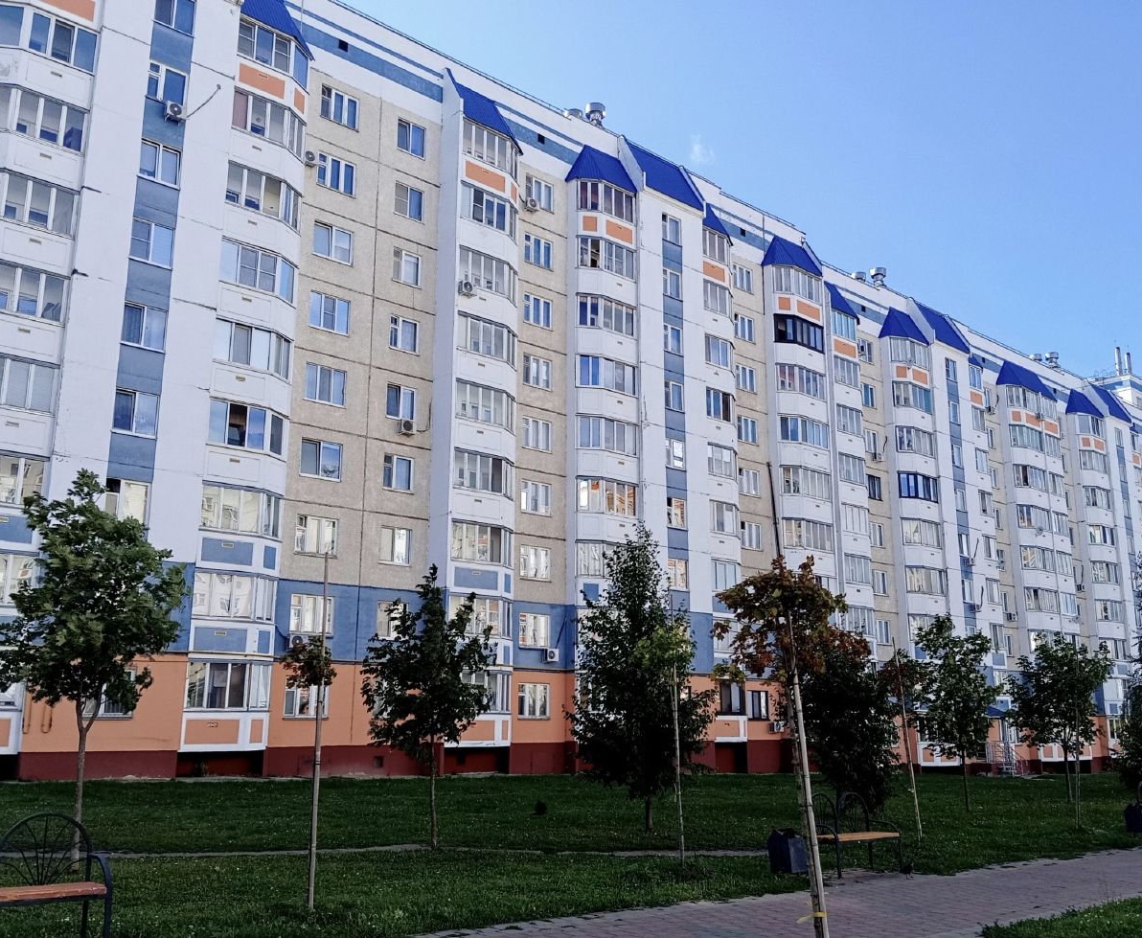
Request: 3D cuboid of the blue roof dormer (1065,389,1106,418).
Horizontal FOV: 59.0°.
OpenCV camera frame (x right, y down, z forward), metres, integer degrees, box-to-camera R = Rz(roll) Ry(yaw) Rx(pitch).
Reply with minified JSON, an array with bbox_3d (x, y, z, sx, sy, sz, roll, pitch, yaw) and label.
[{"bbox_3d":[40.076,-5.201,78.750,3.650,2.400,1.450,12,-17,-39],"label":"blue roof dormer"}]

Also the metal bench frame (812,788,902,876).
[{"bbox_3d":[3.670,4.737,13.076,1.420,0.980,0.500,12,-17,-39],"label":"metal bench frame"}]

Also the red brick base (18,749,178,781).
[{"bbox_3d":[-13.332,8.390,28.514,4.260,0.810,0.300,12,-17,-39],"label":"red brick base"}]

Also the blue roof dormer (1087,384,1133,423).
[{"bbox_3d":[43.162,-5.426,81.131,4.300,3.150,1.600,11,-17,-39],"label":"blue roof dormer"}]

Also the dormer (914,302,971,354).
[{"bbox_3d":[23.991,-9.117,65.374,4.100,3.200,1.580,12,-17,-39],"label":"dormer"}]

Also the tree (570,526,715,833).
[{"bbox_3d":[1.435,3.810,18.858,2.650,5.580,2.600,0,-13,0],"label":"tree"}]

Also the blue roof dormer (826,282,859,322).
[{"bbox_3d":[15.760,-9.972,59.009,3.700,2.410,1.400,11,-17,-39],"label":"blue roof dormer"}]

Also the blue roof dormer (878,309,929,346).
[{"bbox_3d":[20.806,-9.106,63.175,3.600,2.420,1.400,11,-17,-39],"label":"blue roof dormer"}]

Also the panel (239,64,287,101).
[{"bbox_3d":[-11.072,-13.916,36.223,1.680,0.720,0.120,11,-17,-39],"label":"panel"}]

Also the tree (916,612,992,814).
[{"bbox_3d":[9.510,5.998,24.996,1.850,4.701,1.850,-5,-14,20],"label":"tree"}]

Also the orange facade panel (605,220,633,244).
[{"bbox_3d":[2.261,-11.023,47.090,1.640,0.720,0.120,11,-17,-39],"label":"orange facade panel"}]

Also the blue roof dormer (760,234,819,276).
[{"bbox_3d":[12.537,-12.222,56.993,3.850,2.400,1.450,12,-17,-39],"label":"blue roof dormer"}]

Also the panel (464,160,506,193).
[{"bbox_3d":[-3.534,-12.073,41.839,2.060,0.730,0.080,12,-17,-39],"label":"panel"}]

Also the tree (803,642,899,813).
[{"bbox_3d":[6.106,5.712,22.099,1.950,3.646,1.950,-3,-14,15],"label":"tree"}]

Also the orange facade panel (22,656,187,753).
[{"bbox_3d":[-13.289,6.651,28.852,4.350,2.750,0.150,12,-17,-39],"label":"orange facade panel"}]

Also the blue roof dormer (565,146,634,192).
[{"bbox_3d":[1.557,-14.373,47.769,3.450,2.500,1.500,12,-17,-39],"label":"blue roof dormer"}]

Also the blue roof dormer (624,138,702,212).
[{"bbox_3d":[4.681,-14.687,50.543,4.100,3.300,1.580,12,-17,-39],"label":"blue roof dormer"}]

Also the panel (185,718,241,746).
[{"bbox_3d":[-11.076,8.132,31.146,1.690,0.730,0.120,11,-17,-39],"label":"panel"}]

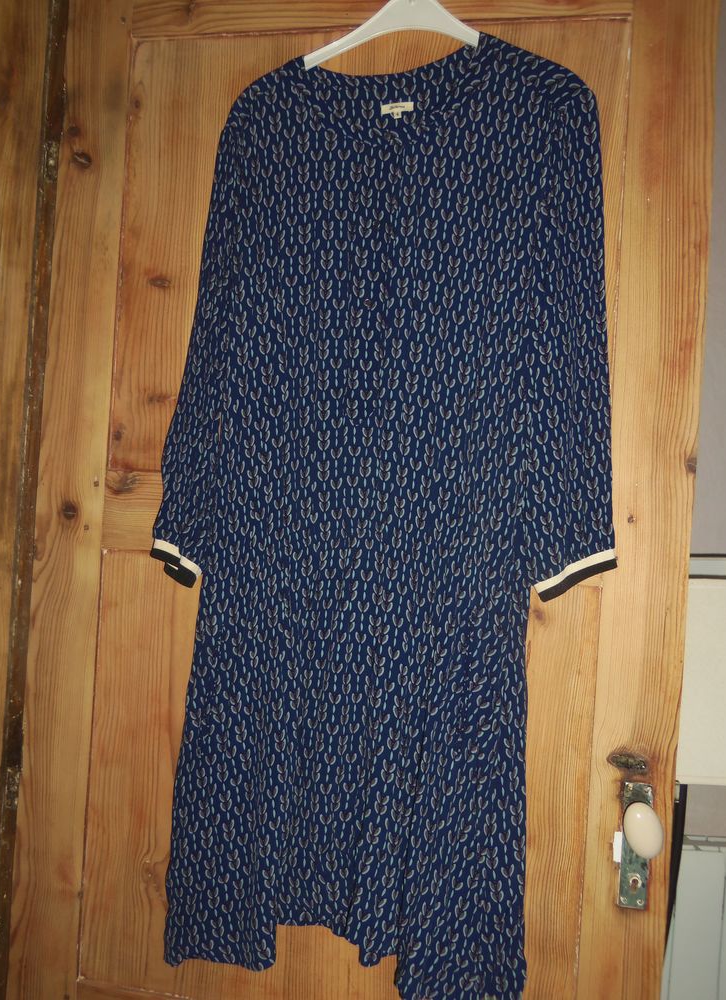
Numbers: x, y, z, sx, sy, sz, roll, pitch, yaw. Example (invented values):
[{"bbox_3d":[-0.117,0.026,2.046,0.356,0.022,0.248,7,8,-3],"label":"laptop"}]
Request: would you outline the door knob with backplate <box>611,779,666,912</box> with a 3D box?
[{"bbox_3d":[0.307,0.397,0.899,0.042,0.145,0.065,3,0,10],"label":"door knob with backplate"}]

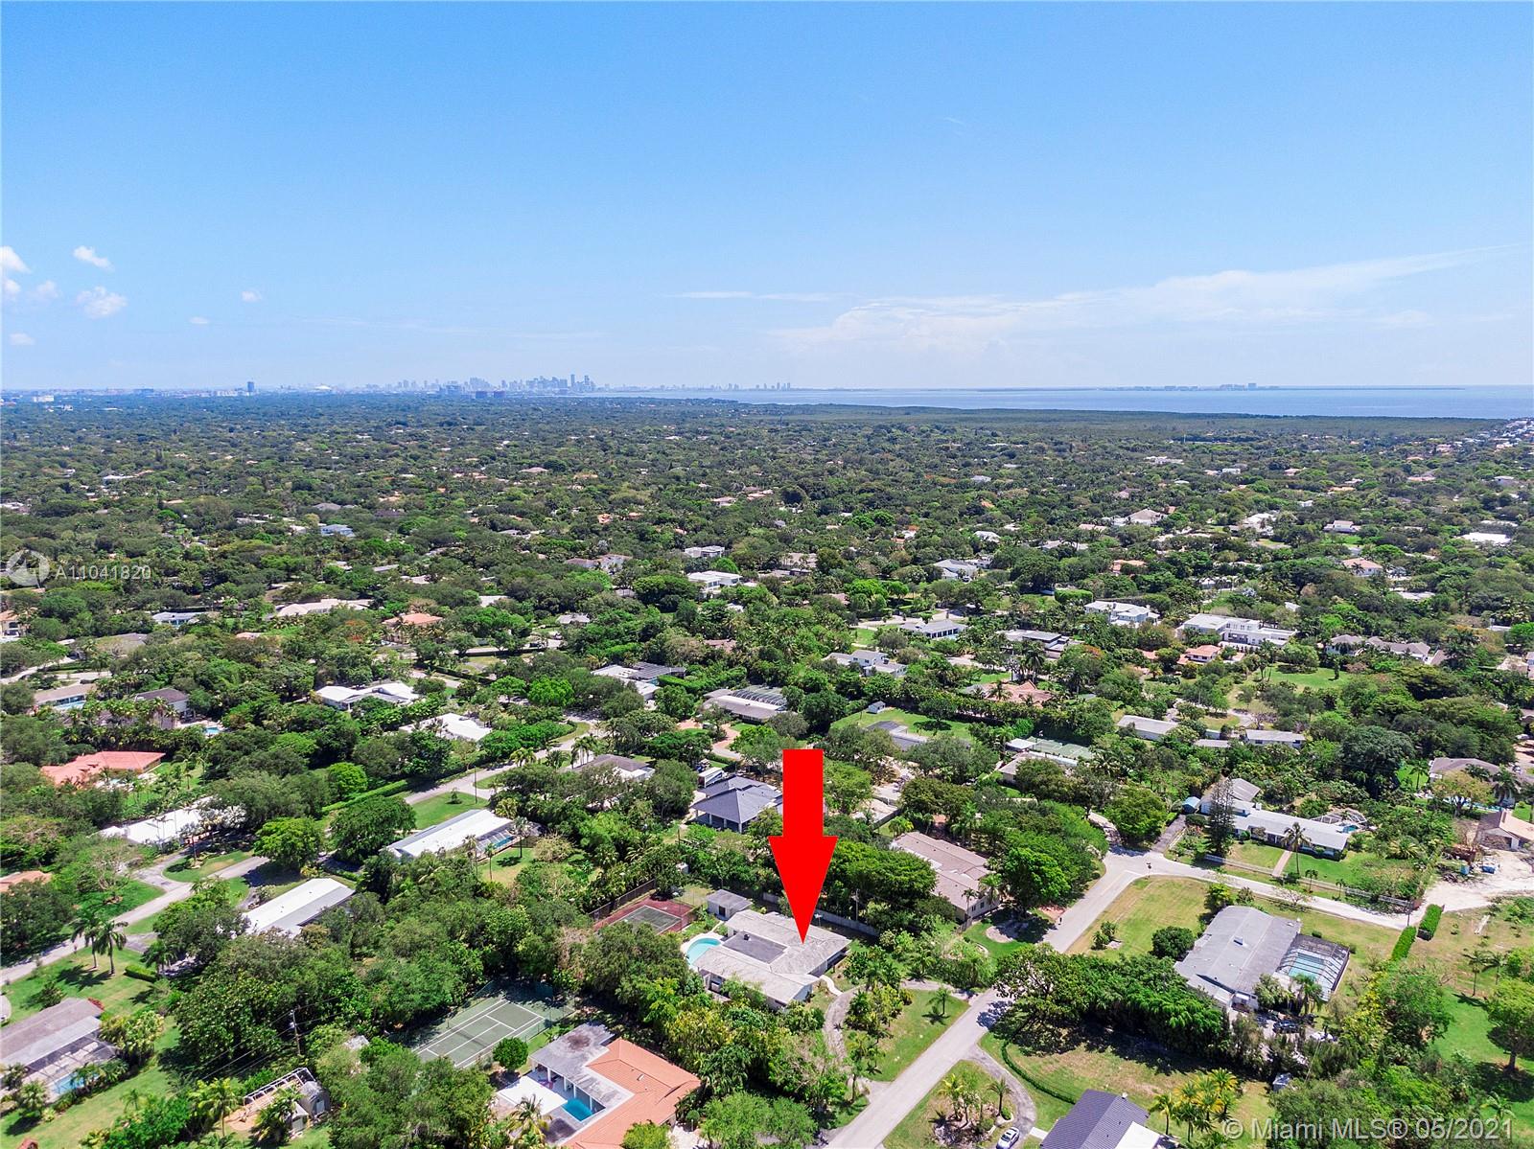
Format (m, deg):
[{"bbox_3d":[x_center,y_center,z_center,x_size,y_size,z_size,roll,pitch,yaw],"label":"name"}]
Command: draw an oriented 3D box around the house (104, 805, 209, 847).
[{"bbox_3d":[-155.849,66.133,277.652,19.500,4.200,24.500,7,13,36],"label":"house"}]

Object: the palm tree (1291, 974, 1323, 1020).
[{"bbox_3d":[99.544,77.536,195.356,5.500,8.200,5.500,7,13,36],"label":"palm tree"}]

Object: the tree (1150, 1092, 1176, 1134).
[{"bbox_3d":[60.830,82.950,163.130,3.900,6.600,3.900,0,10,0],"label":"tree"}]

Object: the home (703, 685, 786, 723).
[{"bbox_3d":[-7.820,45.960,377.700,29.500,4.300,25.000,7,12,35],"label":"home"}]

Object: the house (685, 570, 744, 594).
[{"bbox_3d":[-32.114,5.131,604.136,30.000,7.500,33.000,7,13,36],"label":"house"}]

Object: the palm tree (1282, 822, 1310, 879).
[{"bbox_3d":[123.420,64.420,247.630,6.000,12.700,6.000,0,10,0],"label":"palm tree"}]

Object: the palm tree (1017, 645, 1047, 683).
[{"bbox_3d":[102.420,35.050,409.730,8.500,13.500,8.500,0,10,0],"label":"palm tree"}]

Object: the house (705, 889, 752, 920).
[{"bbox_3d":[-8.337,73.516,235.327,9.200,3.100,5.900,7,13,36],"label":"house"}]

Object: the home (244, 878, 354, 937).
[{"bbox_3d":[-102.120,73.070,229.730,13.800,4.000,24.500,5,11,28],"label":"home"}]

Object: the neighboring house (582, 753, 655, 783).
[{"bbox_3d":[-46.760,58.050,311.270,18.200,4.300,20.500,7,12,33],"label":"neighboring house"}]

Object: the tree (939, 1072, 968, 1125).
[{"bbox_3d":[29.962,82.939,168.194,4.500,7.900,4.500,0,10,0],"label":"tree"}]

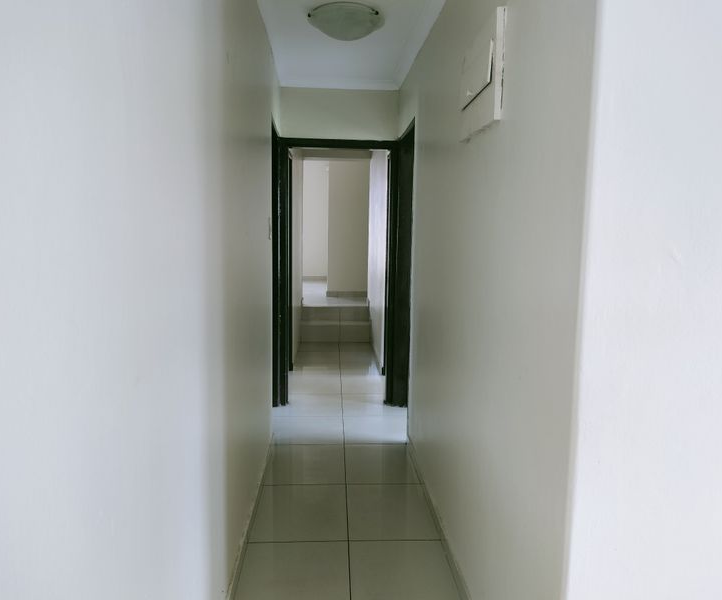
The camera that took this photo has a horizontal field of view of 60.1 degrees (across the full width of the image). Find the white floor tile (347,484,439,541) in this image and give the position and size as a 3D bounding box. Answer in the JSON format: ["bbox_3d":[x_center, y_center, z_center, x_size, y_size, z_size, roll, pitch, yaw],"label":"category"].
[{"bbox_3d":[0.142,1.017,3.014,0.420,0.015,0.615,0,6,-2],"label":"white floor tile"}]

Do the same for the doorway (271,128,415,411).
[{"bbox_3d":[-0.155,-0.196,4.733,0.950,2.020,0.150,0,6,-2],"label":"doorway"}]

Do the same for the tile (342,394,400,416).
[{"bbox_3d":[0.077,0.816,4.848,0.450,0.015,0.615,0,6,-2],"label":"tile"}]

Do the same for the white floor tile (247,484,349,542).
[{"bbox_3d":[-0.288,1.017,2.996,0.440,0.015,0.615,0,6,-2],"label":"white floor tile"}]

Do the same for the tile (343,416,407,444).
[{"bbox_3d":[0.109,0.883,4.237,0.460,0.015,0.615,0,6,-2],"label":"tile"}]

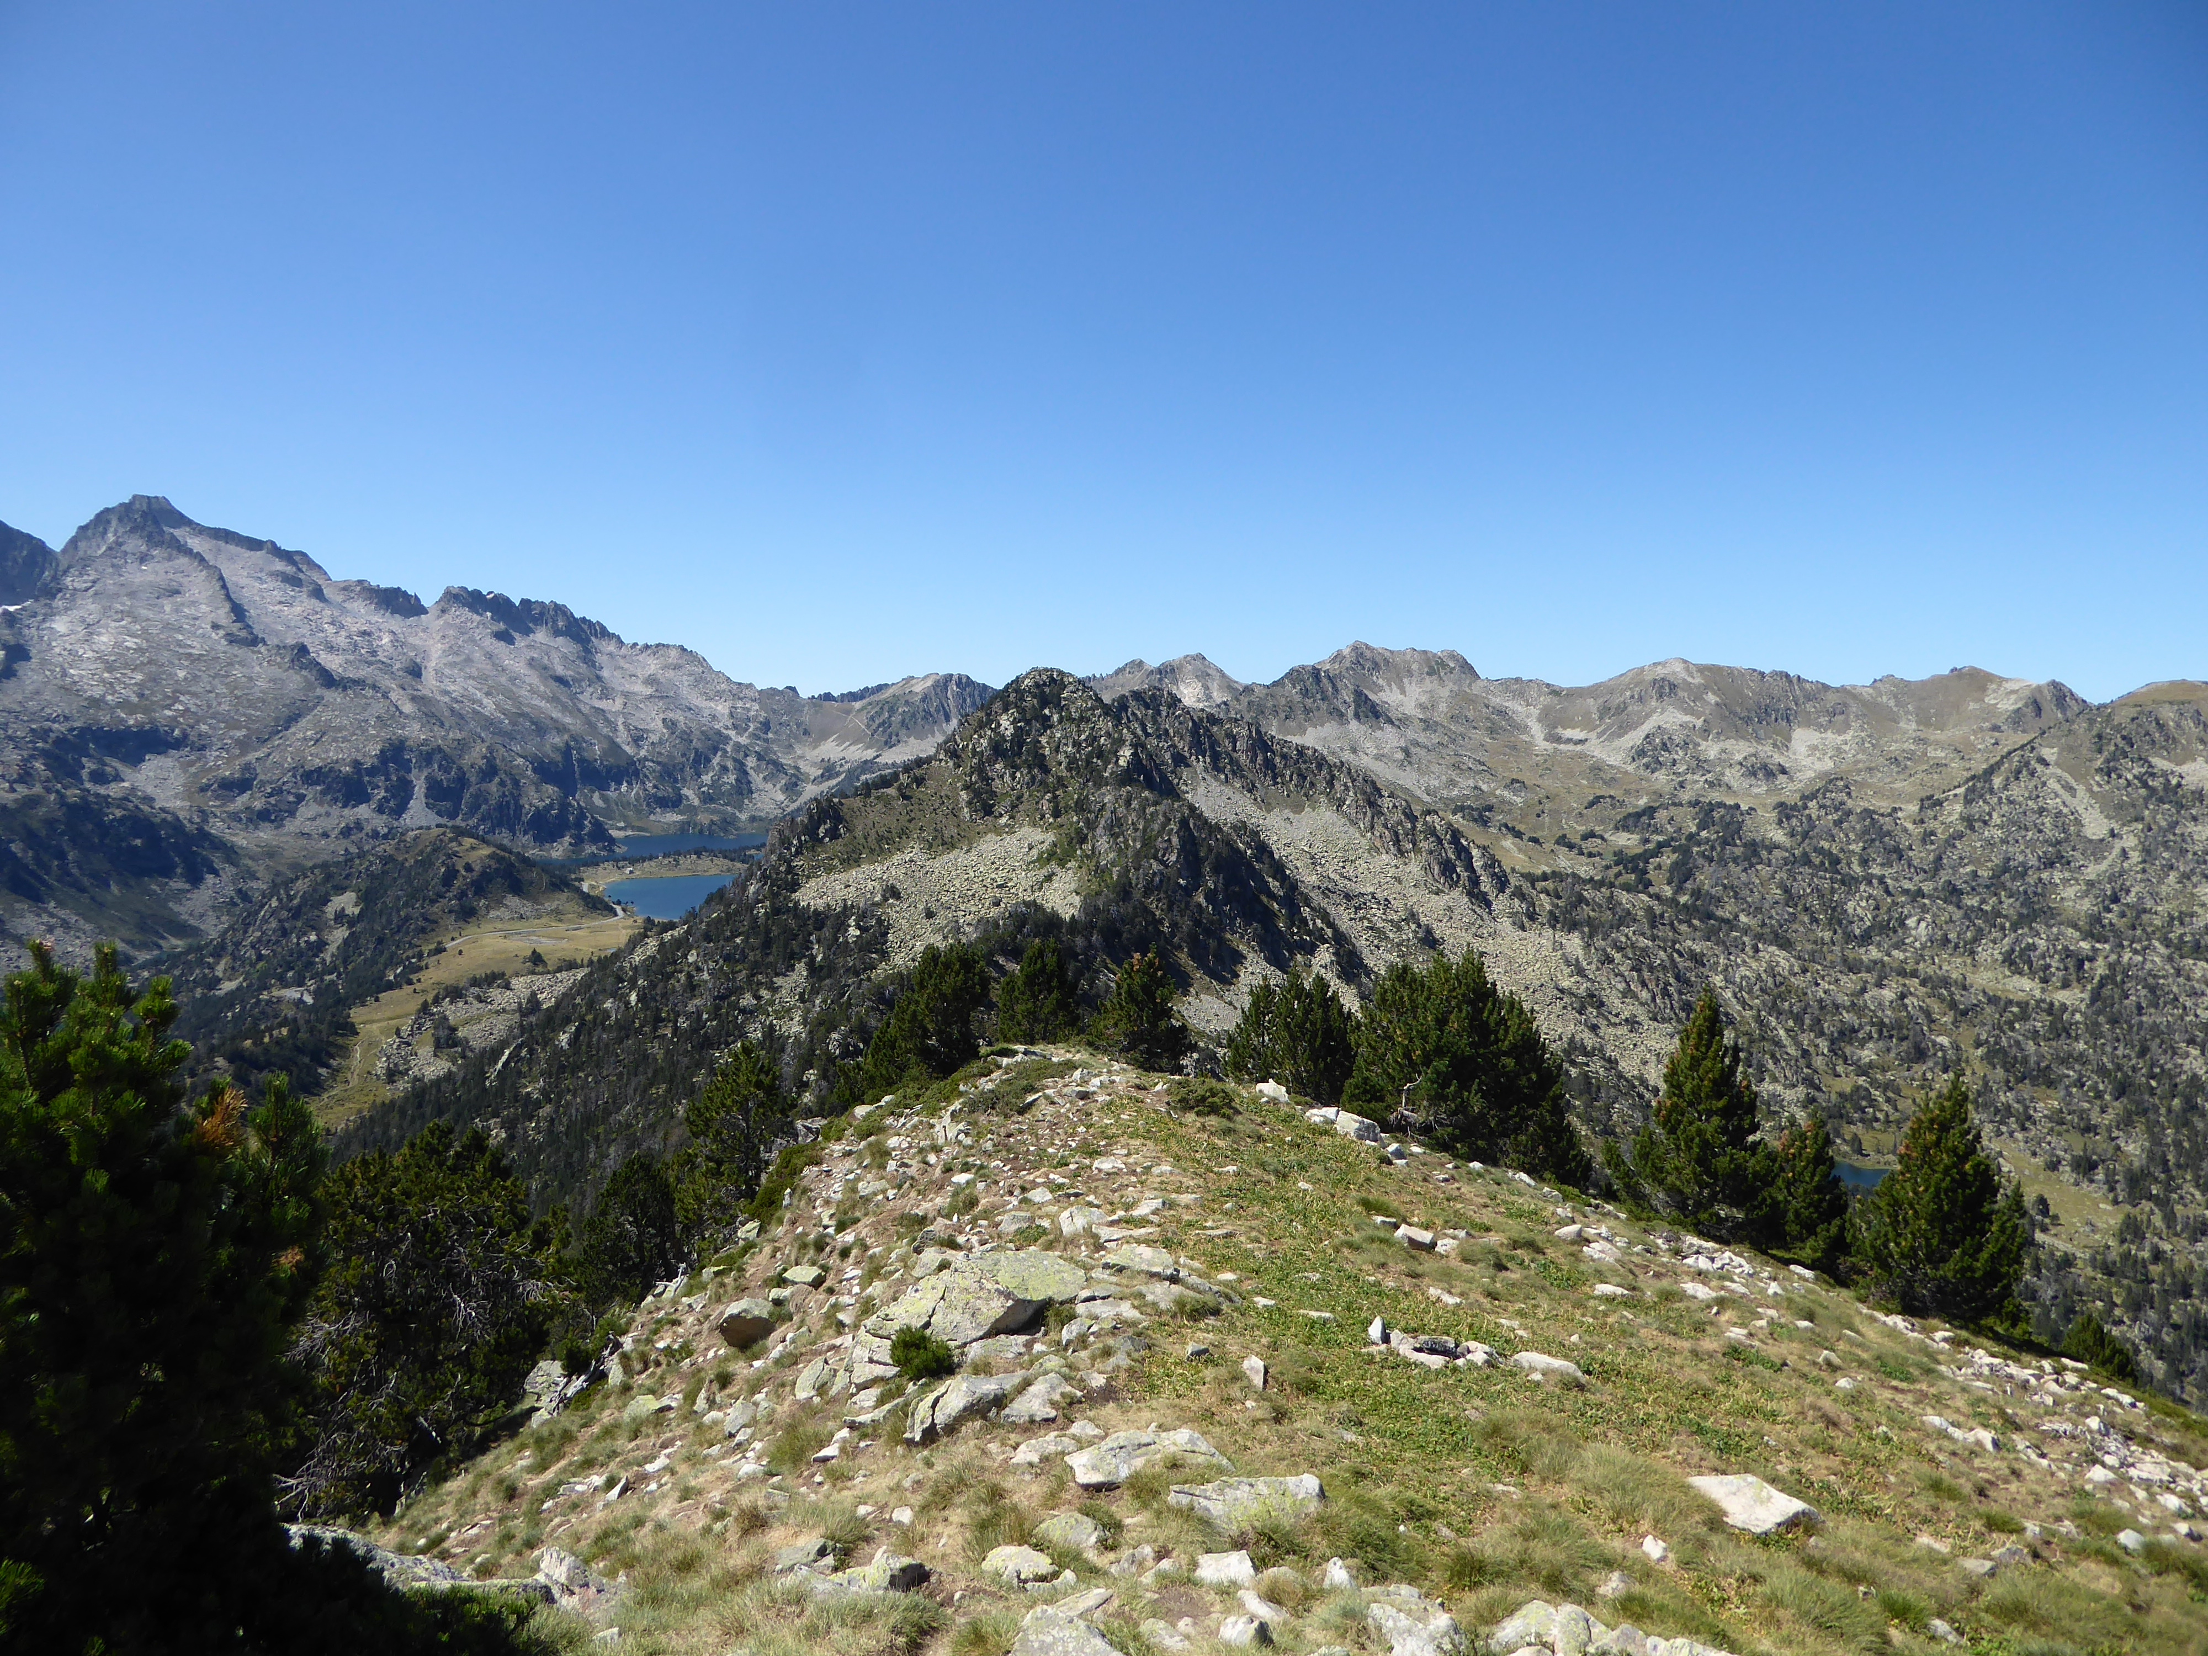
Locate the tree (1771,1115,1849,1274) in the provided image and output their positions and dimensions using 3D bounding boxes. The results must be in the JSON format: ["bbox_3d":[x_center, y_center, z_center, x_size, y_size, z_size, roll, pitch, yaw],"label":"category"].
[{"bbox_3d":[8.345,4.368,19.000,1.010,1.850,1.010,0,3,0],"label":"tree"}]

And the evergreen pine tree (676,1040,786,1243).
[{"bbox_3d":[-4.206,3.534,18.000,1.180,2.250,1.180,0,3,0],"label":"evergreen pine tree"}]

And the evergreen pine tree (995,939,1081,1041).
[{"bbox_3d":[-1.166,3.074,28.000,1.400,2.260,1.400,0,3,0],"label":"evergreen pine tree"}]

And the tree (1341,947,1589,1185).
[{"bbox_3d":[4.759,3.124,21.000,3.140,3.070,2.670,0,3,0],"label":"tree"}]

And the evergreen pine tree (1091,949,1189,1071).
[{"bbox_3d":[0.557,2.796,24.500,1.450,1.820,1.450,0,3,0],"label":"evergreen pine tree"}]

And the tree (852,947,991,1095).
[{"bbox_3d":[-2.657,2.847,23.500,1.950,2.270,1.950,0,3,0],"label":"tree"}]

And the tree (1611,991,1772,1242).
[{"bbox_3d":[7.183,3.512,19.500,1.940,3.020,1.940,0,3,0],"label":"tree"}]

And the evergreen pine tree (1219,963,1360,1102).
[{"bbox_3d":[2.746,3.089,23.500,1.930,2.090,1.930,0,3,0],"label":"evergreen pine tree"}]

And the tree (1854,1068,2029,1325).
[{"bbox_3d":[9.201,4.089,17.500,1.840,2.690,1.840,0,3,0],"label":"tree"}]

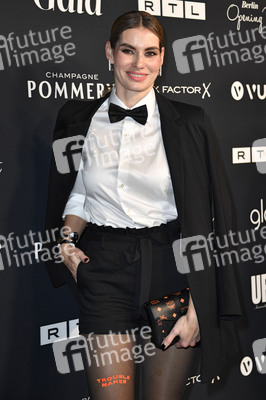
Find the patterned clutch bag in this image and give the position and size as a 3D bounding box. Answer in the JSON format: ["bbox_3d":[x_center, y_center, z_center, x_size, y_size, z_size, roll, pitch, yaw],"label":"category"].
[{"bbox_3d":[0.114,0.332,2.560,0.145,0.135,0.045,-17,2,-16],"label":"patterned clutch bag"}]

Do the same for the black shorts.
[{"bbox_3d":[0.000,0.233,2.700,0.345,0.335,0.235,0,6,5],"label":"black shorts"}]

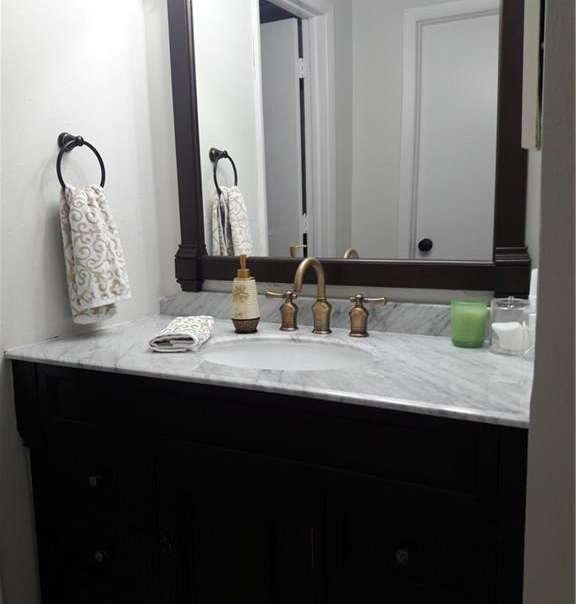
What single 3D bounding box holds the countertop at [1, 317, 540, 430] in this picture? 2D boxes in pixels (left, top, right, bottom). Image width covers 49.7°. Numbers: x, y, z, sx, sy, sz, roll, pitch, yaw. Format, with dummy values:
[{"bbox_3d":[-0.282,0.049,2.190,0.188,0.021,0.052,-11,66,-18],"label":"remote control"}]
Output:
[{"bbox_3d":[-0.010,0.120,1.496,1.210,0.020,0.575,3,10,27],"label":"countertop"}]

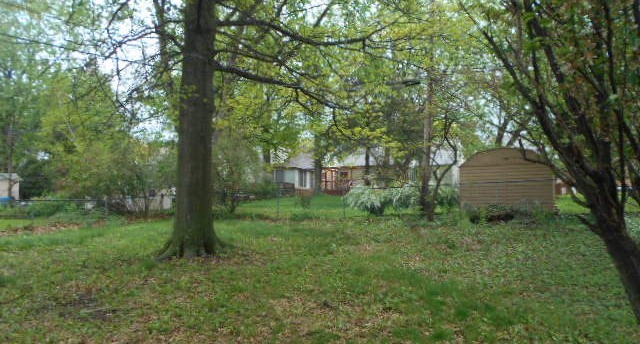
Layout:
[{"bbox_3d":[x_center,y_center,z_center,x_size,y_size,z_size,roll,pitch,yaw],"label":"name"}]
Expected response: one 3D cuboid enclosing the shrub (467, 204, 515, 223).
[{"bbox_3d":[5.640,1.373,15.900,1.600,0.600,0.950,0,0,0],"label":"shrub"}]

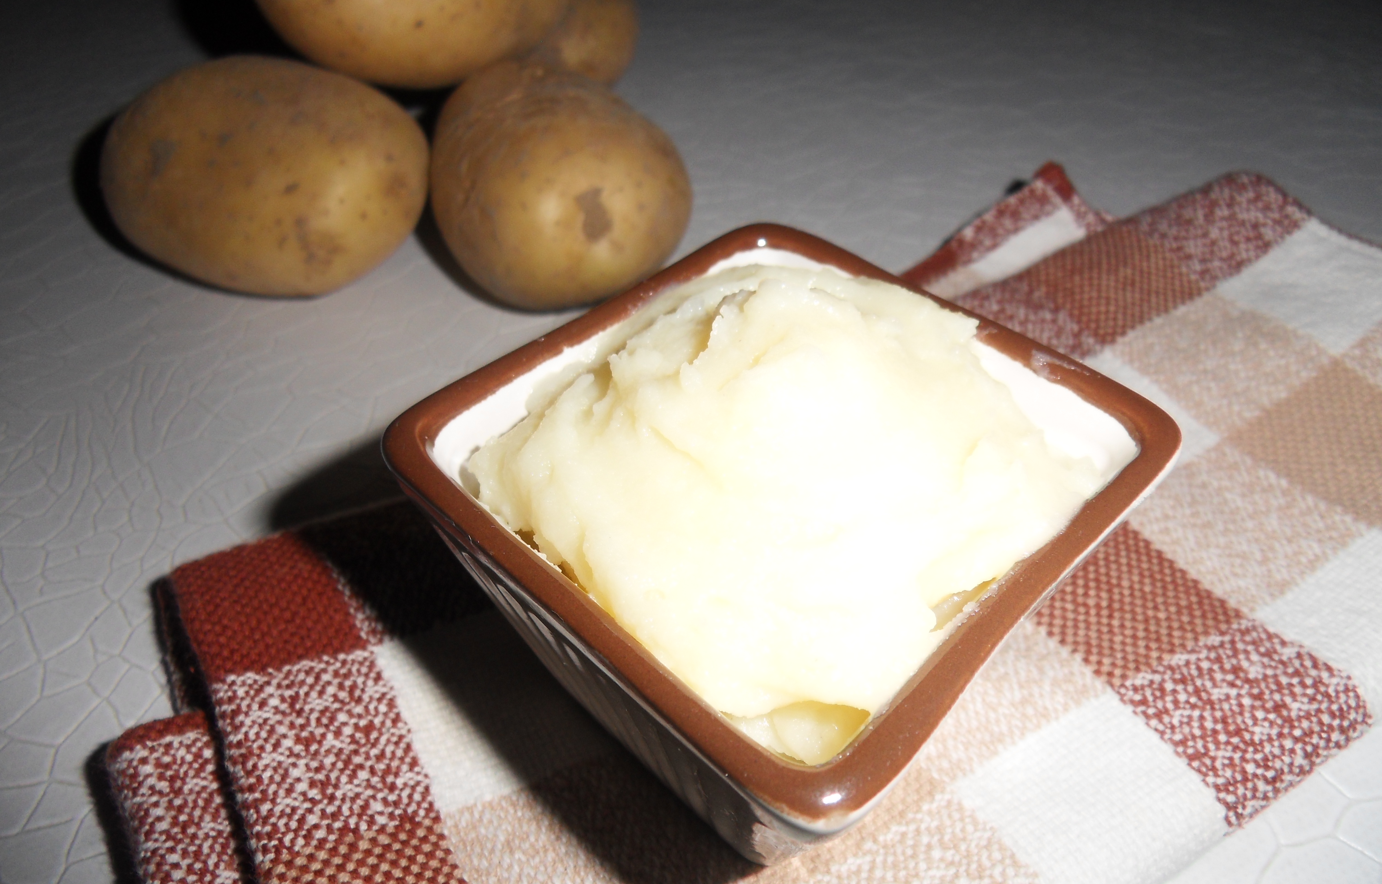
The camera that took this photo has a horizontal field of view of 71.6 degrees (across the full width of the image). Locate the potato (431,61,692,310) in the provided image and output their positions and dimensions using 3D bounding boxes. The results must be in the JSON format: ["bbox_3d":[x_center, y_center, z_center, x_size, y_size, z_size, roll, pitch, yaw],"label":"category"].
[{"bbox_3d":[-0.038,-0.071,0.267,0.068,0.060,0.086,-20,48,-20],"label":"potato"}]

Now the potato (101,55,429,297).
[{"bbox_3d":[-0.116,-0.074,0.267,0.087,0.062,0.069,-2,45,-3],"label":"potato"}]

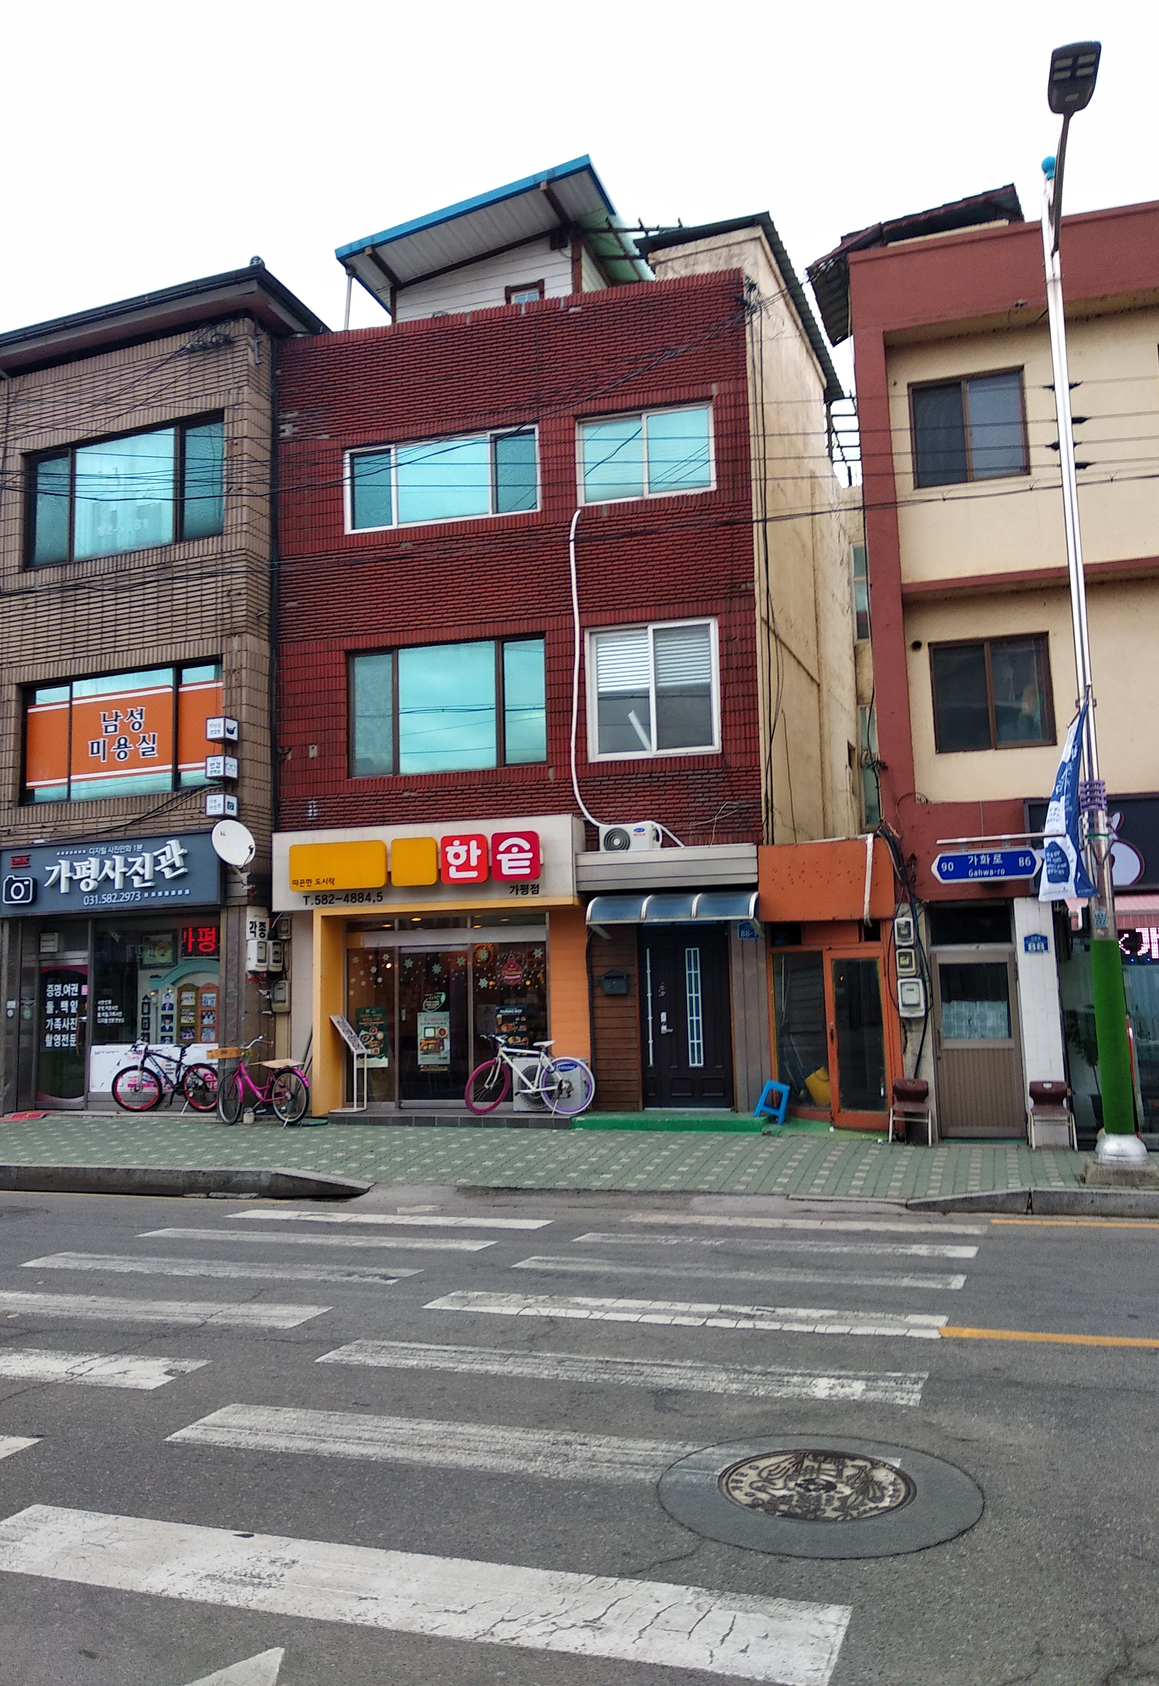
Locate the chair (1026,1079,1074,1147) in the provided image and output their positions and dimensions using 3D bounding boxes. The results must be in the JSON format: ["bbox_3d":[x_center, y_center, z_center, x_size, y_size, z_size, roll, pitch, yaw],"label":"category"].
[{"bbox_3d":[4.876,2.823,13.123,0.430,0.690,0.460,-3,-7,16],"label":"chair"}]

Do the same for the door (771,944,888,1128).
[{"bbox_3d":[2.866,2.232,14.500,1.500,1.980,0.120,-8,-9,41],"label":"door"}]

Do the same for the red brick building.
[{"bbox_3d":[0.226,-2.561,20.328,6.450,13.000,8.950,-3,-7,15],"label":"red brick building"}]

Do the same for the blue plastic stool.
[{"bbox_3d":[2.268,3.043,14.850,0.340,0.440,0.340,15,-2,16],"label":"blue plastic stool"}]

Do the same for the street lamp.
[{"bbox_3d":[4.243,-2.029,10.549,0.460,9.400,2.350,-3,-7,17],"label":"street lamp"}]

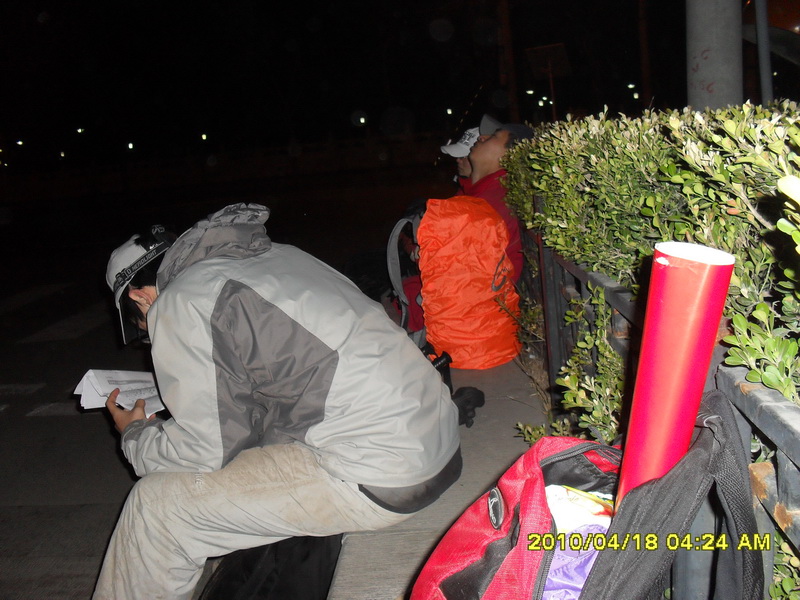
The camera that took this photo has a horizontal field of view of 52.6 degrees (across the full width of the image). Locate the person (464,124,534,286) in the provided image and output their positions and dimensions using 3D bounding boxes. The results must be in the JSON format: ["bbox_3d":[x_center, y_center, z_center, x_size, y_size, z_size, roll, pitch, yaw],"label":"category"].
[{"bbox_3d":[0.193,-0.089,3.574,0.700,1.280,0.500,-5,11,0],"label":"person"}]

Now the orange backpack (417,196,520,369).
[{"bbox_3d":[0.253,-0.077,2.876,0.330,0.600,0.330,-3,11,14],"label":"orange backpack"}]

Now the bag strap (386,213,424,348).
[{"bbox_3d":[0.027,-0.072,2.810,0.130,0.460,0.090,-5,11,2],"label":"bag strap"}]

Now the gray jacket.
[{"bbox_3d":[-0.199,0.103,1.779,0.660,0.590,0.500,-4,11,10],"label":"gray jacket"}]

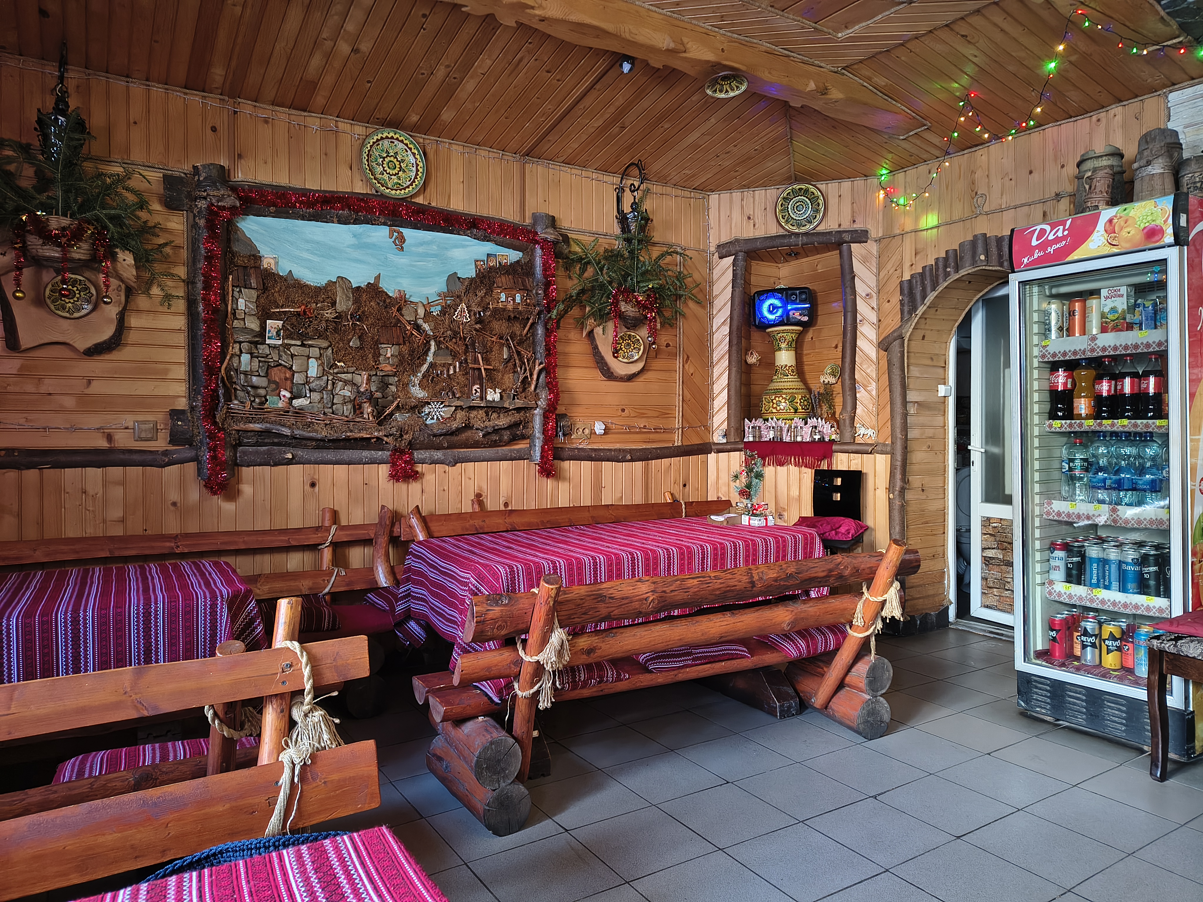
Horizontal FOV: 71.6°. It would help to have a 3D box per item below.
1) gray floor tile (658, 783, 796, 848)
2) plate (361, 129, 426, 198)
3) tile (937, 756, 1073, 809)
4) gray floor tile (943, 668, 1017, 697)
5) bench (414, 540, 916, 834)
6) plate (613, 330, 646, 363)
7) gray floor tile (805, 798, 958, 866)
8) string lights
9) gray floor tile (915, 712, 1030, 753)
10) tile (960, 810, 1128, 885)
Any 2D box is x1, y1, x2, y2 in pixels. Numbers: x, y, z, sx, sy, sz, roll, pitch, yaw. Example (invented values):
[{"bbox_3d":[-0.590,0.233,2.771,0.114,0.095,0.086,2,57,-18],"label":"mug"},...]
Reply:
[{"bbox_3d":[0.370,1.077,2.465,0.300,0.010,0.300,-1,3,-33],"label":"gray floor tile"},{"bbox_3d":[-0.960,-1.330,3.863,0.310,0.310,0.035,-1,3,-34],"label":"plate"},{"bbox_3d":[1.299,1.071,2.700,0.300,0.010,0.300,-1,3,-33],"label":"tile"},{"bbox_3d":[1.764,1.051,3.758,0.305,0.010,0.305,-1,2,-33],"label":"gray floor tile"},{"bbox_3d":[0.324,0.708,2.941,1.880,0.730,0.580,-1,2,-28],"label":"bench"},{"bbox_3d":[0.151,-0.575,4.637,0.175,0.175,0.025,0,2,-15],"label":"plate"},{"bbox_3d":[0.789,1.082,2.373,0.300,0.010,0.300,-1,3,-33],"label":"gray floor tile"},{"bbox_3d":[1.684,-1.436,3.670,0.740,0.360,1.660,-1,3,-33],"label":"string lights"},{"bbox_3d":[1.412,1.072,3.167,0.305,0.010,0.305,-1,2,-33],"label":"gray floor tile"},{"bbox_3d":[1.226,1.103,2.317,0.305,0.010,0.305,-1,2,-33],"label":"tile"}]

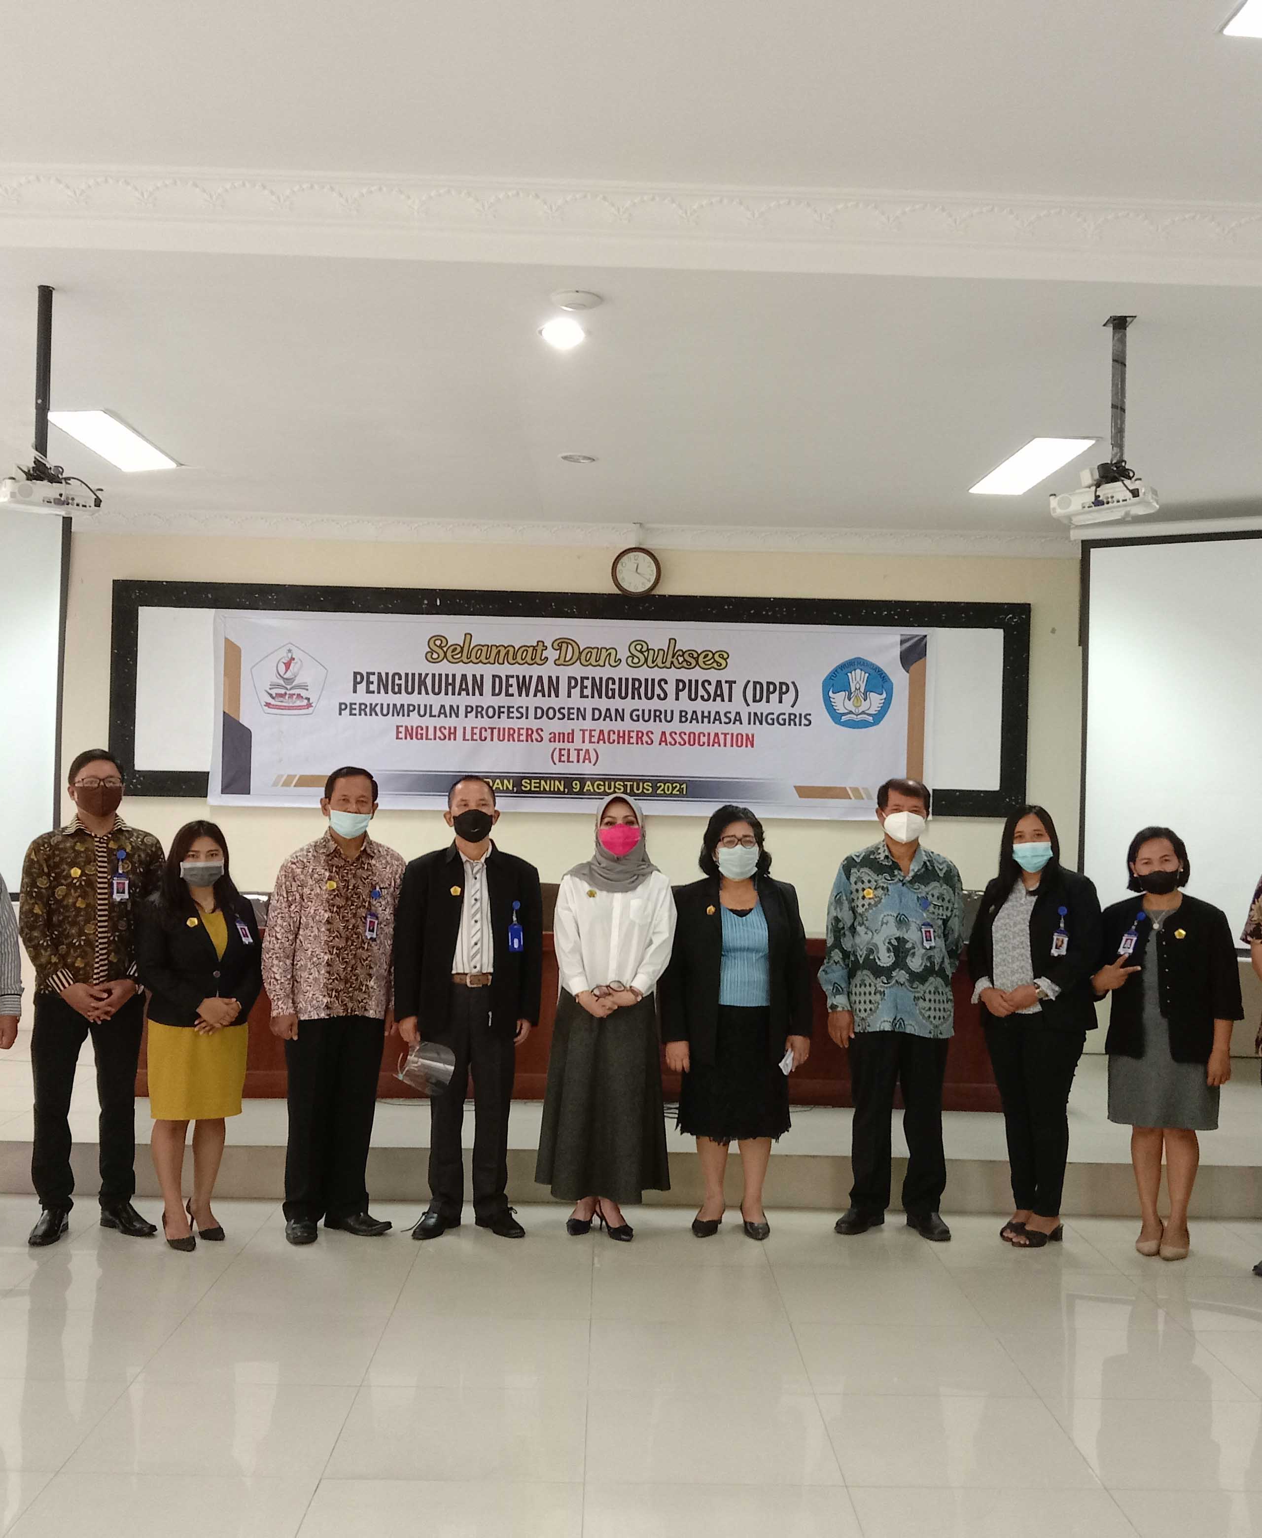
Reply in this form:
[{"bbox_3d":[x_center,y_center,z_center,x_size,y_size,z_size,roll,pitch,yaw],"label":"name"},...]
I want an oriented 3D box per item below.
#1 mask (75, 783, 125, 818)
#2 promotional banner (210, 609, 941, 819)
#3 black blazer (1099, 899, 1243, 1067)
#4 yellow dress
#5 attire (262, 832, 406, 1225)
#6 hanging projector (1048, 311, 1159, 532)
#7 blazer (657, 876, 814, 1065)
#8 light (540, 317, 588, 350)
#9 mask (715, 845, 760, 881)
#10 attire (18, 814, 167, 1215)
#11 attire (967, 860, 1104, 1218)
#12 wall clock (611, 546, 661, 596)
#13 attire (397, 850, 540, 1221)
[{"bbox_3d":[-1.872,0.110,5.421,0.160,0.125,0.090,2,-1,-21],"label":"mask"},{"bbox_3d":[-0.320,-0.296,8.694,4.080,1.100,0.040,1,-1,-1],"label":"promotional banner"},{"bbox_3d":[1.999,0.783,5.749,0.537,0.638,0.300,1,-2,26],"label":"black blazer"},{"bbox_3d":[-1.577,0.879,5.620,0.354,0.792,0.260,2,-2,-21],"label":"yellow dress"},{"bbox_3d":[-1.064,0.932,5.530,0.510,1.420,0.300,2,-1,-16],"label":"attire"},{"bbox_3d":[1.535,-1.112,4.988,0.310,0.660,0.270,1,-1,28],"label":"hanging projector"},{"bbox_3d":[0.405,0.768,5.915,0.583,0.730,0.310,1,-2,-1],"label":"blazer"},{"bbox_3d":[-0.230,-1.496,5.290,0.165,0.080,0.165,1,-1,-1],"label":"light"},{"bbox_3d":[0.395,0.345,5.620,0.150,0.122,0.080,1,-1,4],"label":"mask"},{"bbox_3d":[-1.983,0.908,5.669,0.506,1.480,0.310,2,-2,-25],"label":"attire"},{"bbox_3d":[1.542,1.037,5.896,0.498,1.356,0.300,0,-2,32],"label":"attire"},{"bbox_3d":[0.031,-1.100,8.600,0.282,0.282,0.045,1,-1,-1],"label":"wall clock"},{"bbox_3d":[-0.612,0.989,5.815,0.565,1.428,0.310,2,-2,-8],"label":"attire"}]

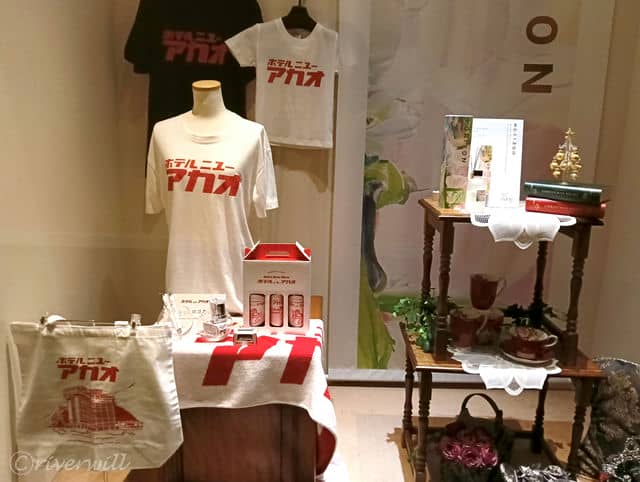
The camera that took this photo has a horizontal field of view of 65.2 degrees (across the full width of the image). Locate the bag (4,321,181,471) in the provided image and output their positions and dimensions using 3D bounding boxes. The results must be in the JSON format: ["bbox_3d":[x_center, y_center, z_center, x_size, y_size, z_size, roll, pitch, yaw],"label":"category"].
[{"bbox_3d":[-0.578,0.393,1.300,0.395,0.365,0.120,1,12,0],"label":"bag"}]

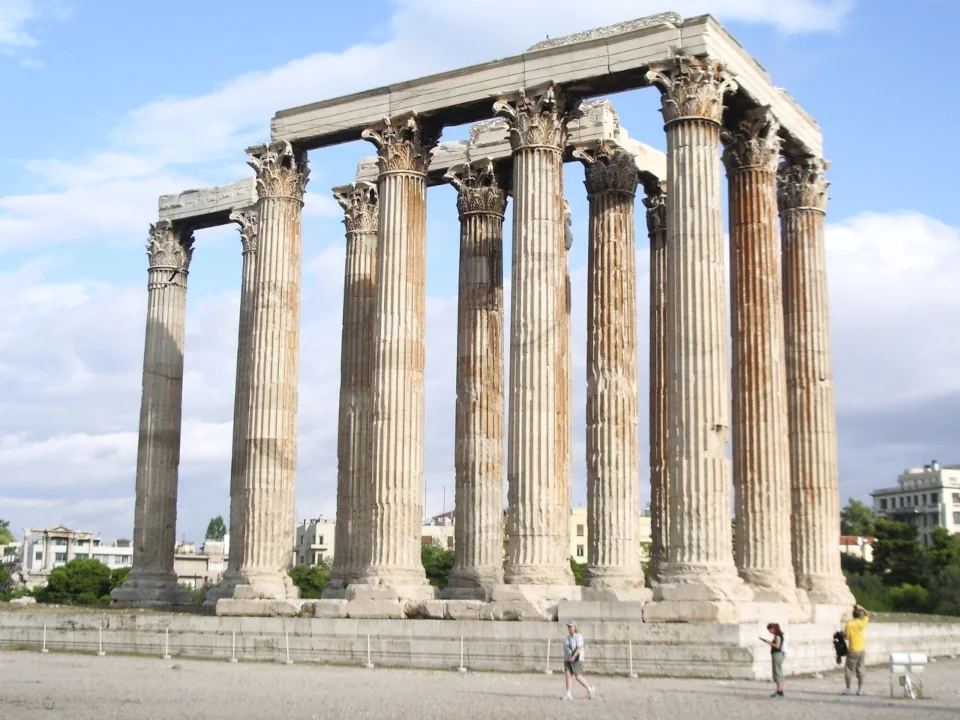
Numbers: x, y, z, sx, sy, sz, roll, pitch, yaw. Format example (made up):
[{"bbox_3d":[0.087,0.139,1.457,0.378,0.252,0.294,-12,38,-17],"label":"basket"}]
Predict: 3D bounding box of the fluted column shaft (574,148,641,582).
[{"bbox_3d":[4.782,0.008,50.222,2.250,16.750,2.250,-6,-12,31],"label":"fluted column shaft"}]

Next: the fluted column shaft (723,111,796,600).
[{"bbox_3d":[9.512,-0.386,47.380,2.300,17.100,2.300,-6,-12,31],"label":"fluted column shaft"}]

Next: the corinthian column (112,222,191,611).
[{"bbox_3d":[-14.142,2.103,61.500,2.500,17.300,2.500,-6,-12,31],"label":"corinthian column"}]

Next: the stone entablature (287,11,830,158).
[{"bbox_3d":[2.656,-8.722,52.309,17.300,1.650,11.750,-5,-11,30],"label":"stone entablature"}]

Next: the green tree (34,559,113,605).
[{"bbox_3d":[-43.888,24.822,149.410,8.200,6.800,8.200,0,-10,0],"label":"green tree"}]

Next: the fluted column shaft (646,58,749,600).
[{"bbox_3d":[6.666,-1.091,42.731,2.250,16.700,2.250,-5,-11,30],"label":"fluted column shaft"}]

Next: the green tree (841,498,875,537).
[{"bbox_3d":[68.198,31.865,248.784,8.000,14.000,8.000,0,-10,0],"label":"green tree"}]

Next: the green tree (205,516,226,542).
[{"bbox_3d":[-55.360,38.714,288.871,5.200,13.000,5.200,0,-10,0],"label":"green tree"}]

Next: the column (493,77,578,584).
[{"bbox_3d":[1.932,-0.900,45.608,2.300,16.800,2.300,-6,-12,31],"label":"column"}]

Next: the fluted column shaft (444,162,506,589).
[{"bbox_3d":[0.051,0.526,53.042,2.250,16.950,2.250,-6,-12,31],"label":"fluted column shaft"}]

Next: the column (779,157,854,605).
[{"bbox_3d":[12.376,0.587,52.217,2.250,16.700,2.250,-5,-11,30],"label":"column"}]

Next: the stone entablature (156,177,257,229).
[{"bbox_3d":[-11.462,-6.951,61.321,5.450,1.350,1.950,-5,-11,30],"label":"stone entablature"}]

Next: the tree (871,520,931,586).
[{"bbox_3d":[33.336,16.023,109.404,4.900,7.000,4.900,0,-10,0],"label":"tree"}]

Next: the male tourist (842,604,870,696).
[{"bbox_3d":[8.526,6.598,31.544,0.640,1.950,0.450,2,-10,-9],"label":"male tourist"}]

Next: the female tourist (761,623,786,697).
[{"bbox_3d":[6.641,6.795,31.429,0.600,1.630,0.500,-1,-10,6],"label":"female tourist"}]

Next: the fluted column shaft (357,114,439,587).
[{"bbox_3d":[-2.796,-0.195,48.269,2.250,16.700,2.250,-5,-11,30],"label":"fluted column shaft"}]

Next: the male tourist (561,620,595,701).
[{"bbox_3d":[2.114,6.514,30.131,0.700,1.660,0.520,2,-10,-7],"label":"male tourist"}]

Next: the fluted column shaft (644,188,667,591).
[{"bbox_3d":[7.645,1.035,54.986,2.250,16.700,2.250,-5,-11,30],"label":"fluted column shaft"}]

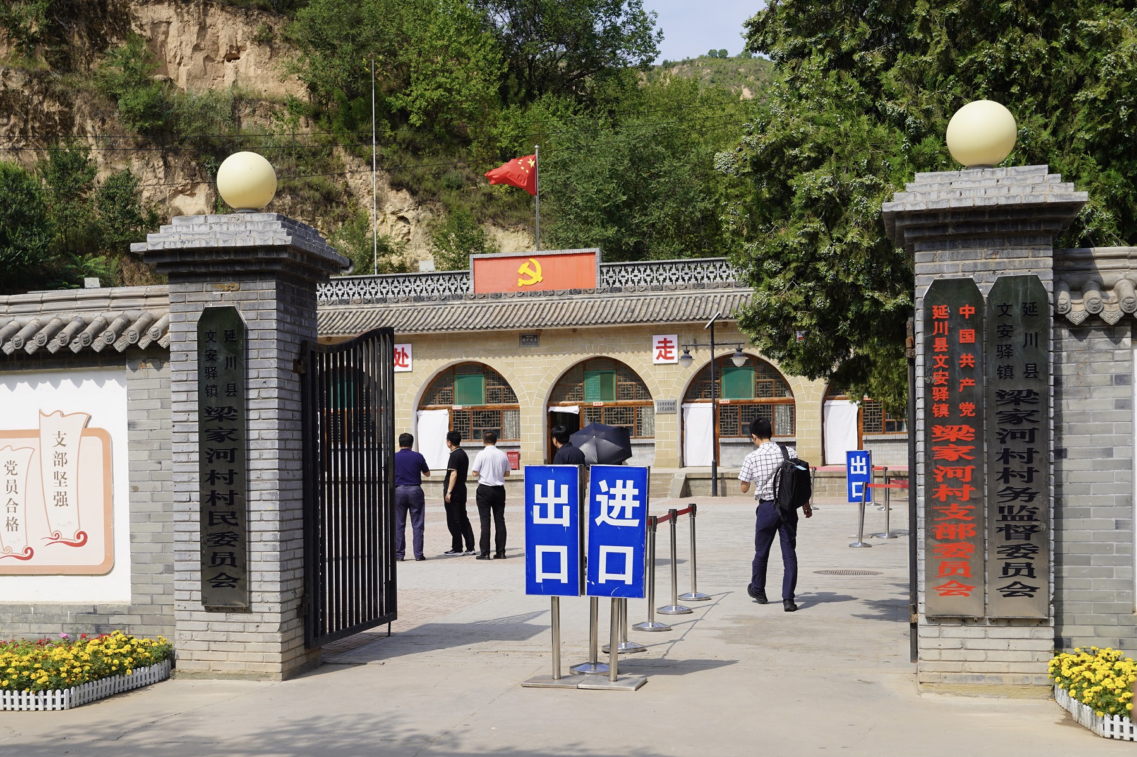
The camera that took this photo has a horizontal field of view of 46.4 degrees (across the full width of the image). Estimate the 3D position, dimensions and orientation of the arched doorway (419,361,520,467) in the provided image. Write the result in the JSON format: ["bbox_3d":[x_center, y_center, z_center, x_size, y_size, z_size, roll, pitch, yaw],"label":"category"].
[{"bbox_3d":[-3.128,1.159,41.700,3.300,3.300,0.400,-1,-2,14],"label":"arched doorway"}]

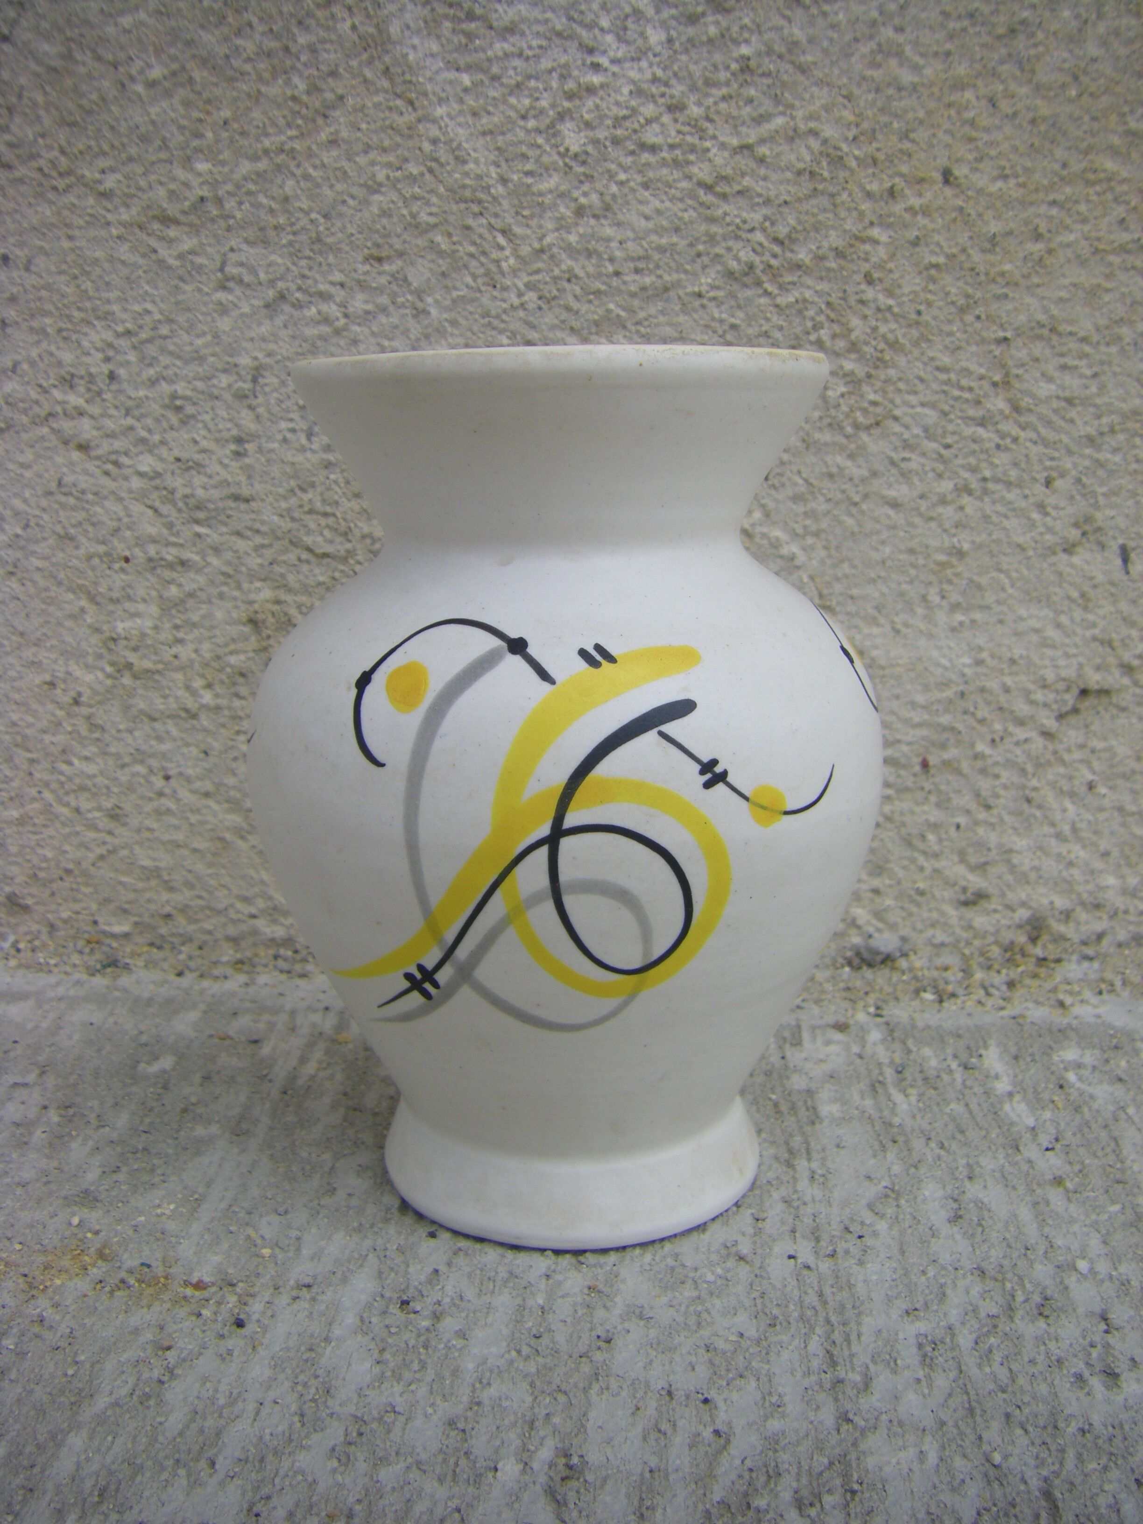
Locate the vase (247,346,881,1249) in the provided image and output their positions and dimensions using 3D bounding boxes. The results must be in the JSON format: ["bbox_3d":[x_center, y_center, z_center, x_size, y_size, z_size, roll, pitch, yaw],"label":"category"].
[{"bbox_3d":[-0.001,0.004,0.389,0.143,0.190,0.143,-1,11,0],"label":"vase"}]

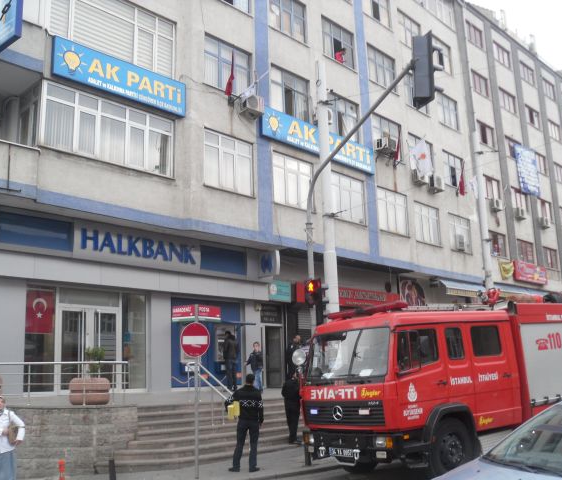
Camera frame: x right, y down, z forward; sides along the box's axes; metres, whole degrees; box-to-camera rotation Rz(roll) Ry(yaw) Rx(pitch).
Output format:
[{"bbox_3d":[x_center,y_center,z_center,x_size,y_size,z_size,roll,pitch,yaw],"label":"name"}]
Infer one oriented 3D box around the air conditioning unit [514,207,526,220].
[{"bbox_3d":[12.602,-1.377,33.034,0.300,0.520,0.780,-13,-17,43],"label":"air conditioning unit"}]

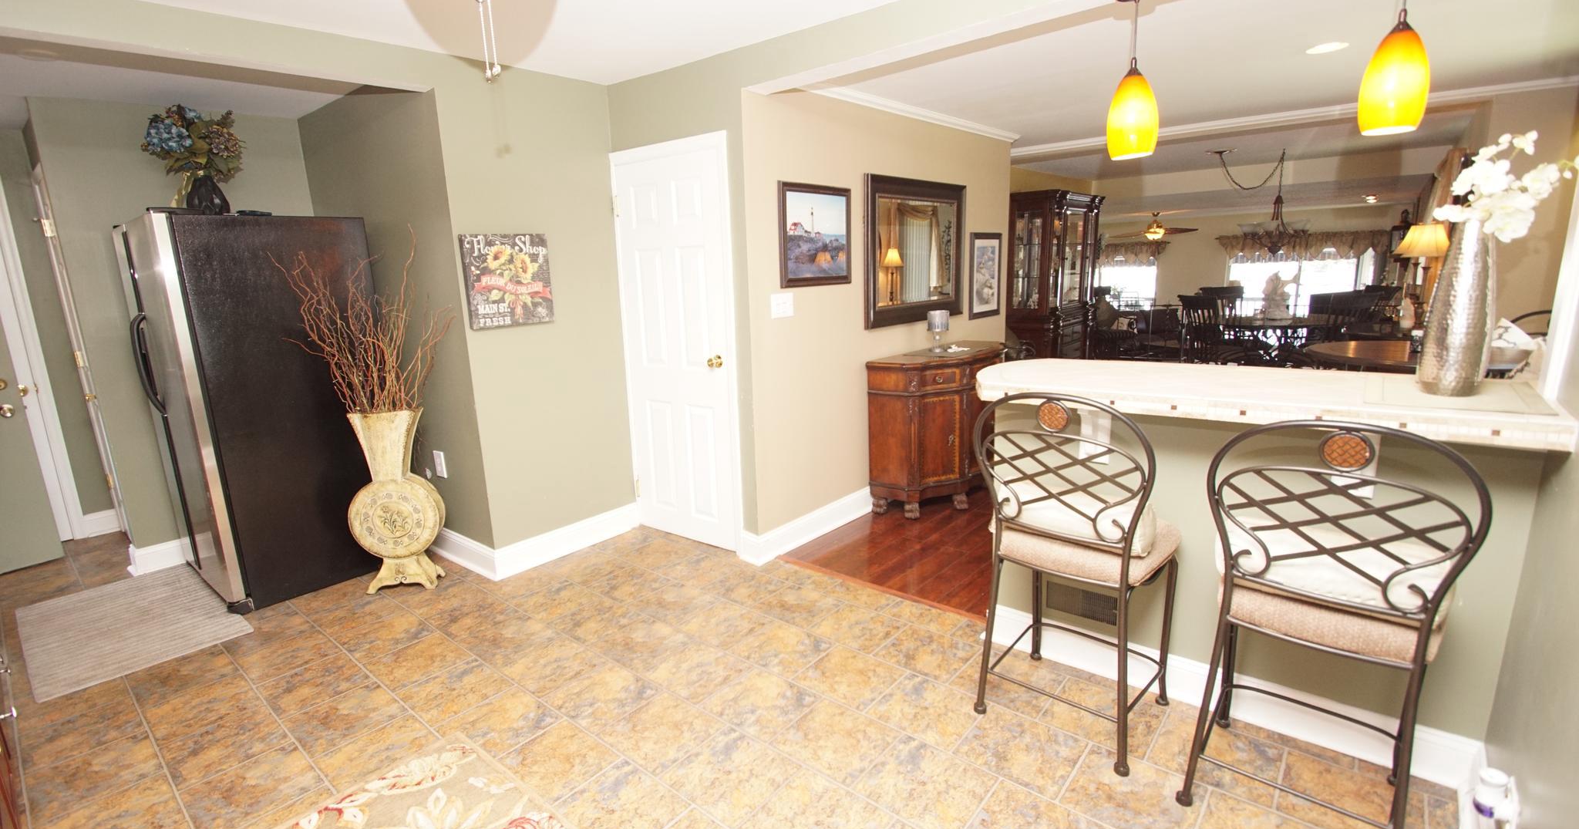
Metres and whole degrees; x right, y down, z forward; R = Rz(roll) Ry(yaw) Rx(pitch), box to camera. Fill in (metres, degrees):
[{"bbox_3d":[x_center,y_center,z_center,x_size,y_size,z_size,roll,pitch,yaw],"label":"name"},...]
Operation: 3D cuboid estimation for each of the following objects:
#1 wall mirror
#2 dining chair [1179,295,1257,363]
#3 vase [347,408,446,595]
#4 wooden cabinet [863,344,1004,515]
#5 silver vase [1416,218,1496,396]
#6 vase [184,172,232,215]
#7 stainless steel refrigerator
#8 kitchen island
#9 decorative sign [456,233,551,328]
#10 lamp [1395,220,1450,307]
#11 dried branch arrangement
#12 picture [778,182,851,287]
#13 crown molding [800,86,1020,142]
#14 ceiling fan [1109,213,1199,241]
[{"bbox_3d":[0.795,-0.992,4.026,0.050,0.825,1.080,10,17,42],"label":"wall mirror"},{"bbox_3d":[4.167,-0.612,6.422,0.540,1.060,0.470,-5,13,-15],"label":"dining chair"},{"bbox_3d":[-1.891,0.413,3.163,0.405,0.870,0.165,-3,12,-6],"label":"vase"},{"bbox_3d":[1.029,0.076,4.206,0.400,0.932,1.280,10,17,42],"label":"wooden cabinet"},{"bbox_3d":[1.867,-0.297,1.829,0.135,0.450,0.135,9,16,40],"label":"silver vase"},{"bbox_3d":[-2.584,-0.969,2.919,0.160,0.210,0.160,8,16,37],"label":"vase"},{"bbox_3d":[-2.635,-0.060,3.335,0.917,1.760,0.800,8,16,37],"label":"stainless steel refrigerator"},{"bbox_3d":[1.478,0.402,2.348,1.460,1.060,0.730,7,15,34],"label":"kitchen island"},{"bbox_3d":[-1.319,-0.630,3.104,0.035,0.420,0.410,9,17,41],"label":"decorative sign"},{"bbox_3d":[4.849,-1.093,5.066,0.340,0.750,0.340,8,16,39],"label":"lamp"},{"bbox_3d":[-1.913,-0.417,2.989,0.570,0.850,0.450,-3,12,-6],"label":"dried branch arrangement"},{"bbox_3d":[0.140,-0.904,3.343,0.030,0.485,0.535,10,17,42],"label":"picture"},{"bbox_3d":[0.814,-1.775,3.883,0.062,0.065,2.520,9,17,41],"label":"crown molding"},{"bbox_3d":[5.883,-3.012,10.600,1.270,0.450,1.270,5,14,30],"label":"ceiling fan"}]

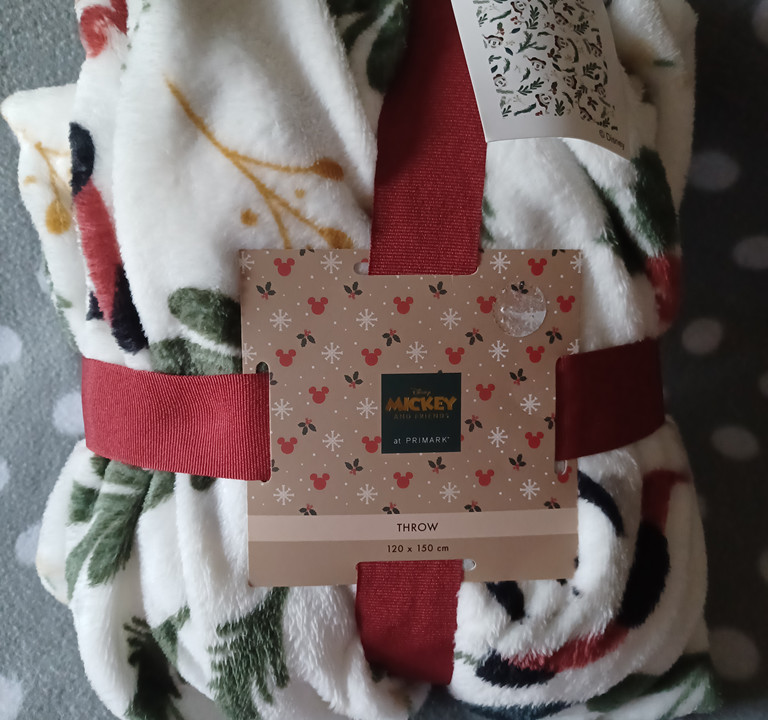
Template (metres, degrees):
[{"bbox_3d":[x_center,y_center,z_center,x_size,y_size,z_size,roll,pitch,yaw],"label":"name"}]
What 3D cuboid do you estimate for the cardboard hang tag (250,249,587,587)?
[{"bbox_3d":[0.011,0.023,0.281,0.128,0.005,0.128,-1,95,-2],"label":"cardboard hang tag"}]

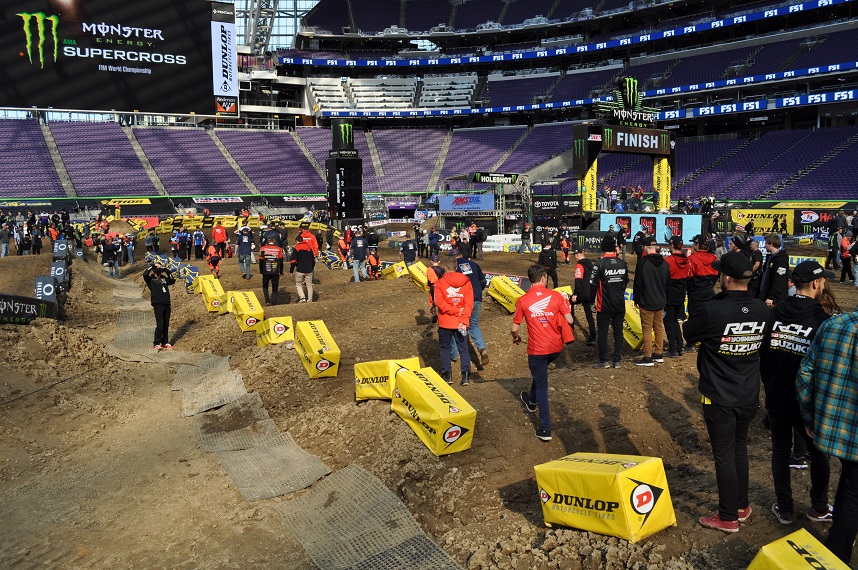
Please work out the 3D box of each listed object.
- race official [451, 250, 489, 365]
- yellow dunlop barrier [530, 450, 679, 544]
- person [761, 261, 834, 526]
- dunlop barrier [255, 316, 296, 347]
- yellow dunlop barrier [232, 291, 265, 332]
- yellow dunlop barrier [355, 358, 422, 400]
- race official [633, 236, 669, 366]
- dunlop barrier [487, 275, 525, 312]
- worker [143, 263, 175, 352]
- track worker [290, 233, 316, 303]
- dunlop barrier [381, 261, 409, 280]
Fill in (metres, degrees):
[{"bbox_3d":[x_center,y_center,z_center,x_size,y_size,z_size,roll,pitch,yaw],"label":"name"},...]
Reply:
[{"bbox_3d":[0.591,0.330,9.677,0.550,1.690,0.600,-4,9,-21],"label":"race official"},{"bbox_3d":[1.225,1.484,4.575,0.413,0.432,0.883,-8,-7,-29],"label":"yellow dunlop barrier"},{"bbox_3d":[2.478,0.731,4.323,0.500,1.780,0.370,4,7,38],"label":"person"},{"bbox_3d":[-2.860,0.894,11.949,0.425,0.430,0.885,-4,-8,-31],"label":"dunlop barrier"},{"bbox_3d":[-3.729,0.548,13.265,0.413,0.432,0.883,-5,29,-29],"label":"yellow dunlop barrier"},{"bbox_3d":[-0.508,1.150,7.809,0.413,0.432,0.883,0,-9,-34],"label":"yellow dunlop barrier"},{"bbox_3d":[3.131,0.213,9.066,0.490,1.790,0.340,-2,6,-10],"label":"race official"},{"bbox_3d":[1.957,0.210,15.930,0.425,0.430,0.885,-15,39,-35],"label":"dunlop barrier"},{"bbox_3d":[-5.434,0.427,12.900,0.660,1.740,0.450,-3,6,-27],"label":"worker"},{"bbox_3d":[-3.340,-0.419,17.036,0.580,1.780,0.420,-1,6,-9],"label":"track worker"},{"bbox_3d":[-1.135,-0.447,21.548,0.413,0.432,0.883,-23,6,-32],"label":"dunlop barrier"}]

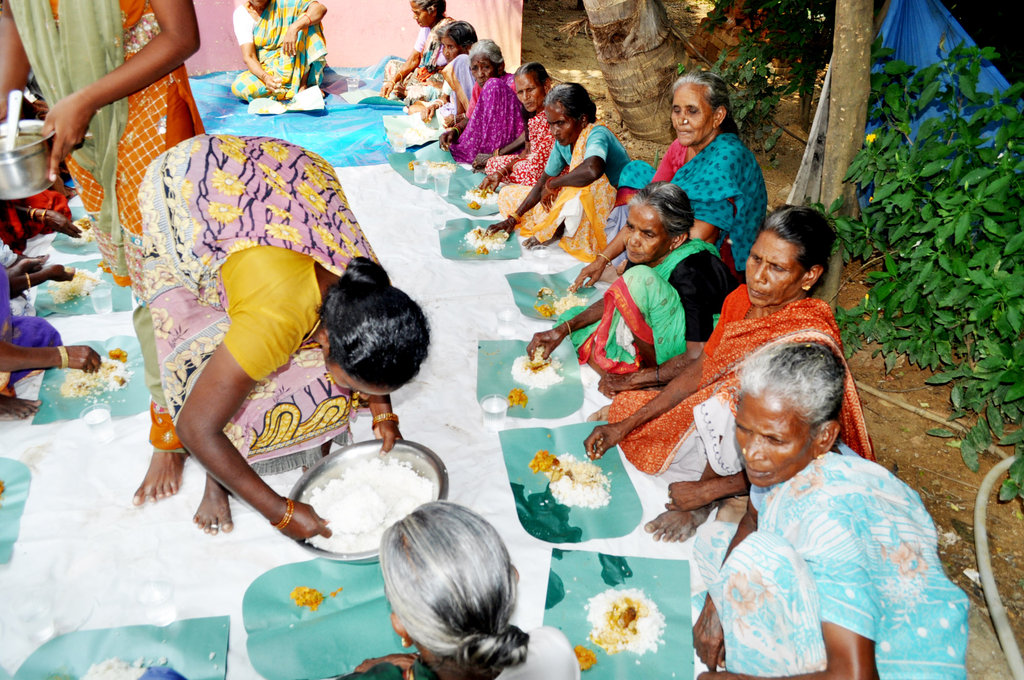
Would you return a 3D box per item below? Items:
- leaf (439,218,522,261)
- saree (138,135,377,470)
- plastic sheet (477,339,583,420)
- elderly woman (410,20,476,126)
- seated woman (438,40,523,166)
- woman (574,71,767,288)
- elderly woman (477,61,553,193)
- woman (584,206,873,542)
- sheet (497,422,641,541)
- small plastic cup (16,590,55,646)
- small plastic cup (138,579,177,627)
[{"bbox_3d":[-0.129,-0.420,3.088,0.343,0.020,0.388,1,30,2],"label":"leaf"},{"bbox_3d":[-0.539,-0.043,1.758,0.600,0.830,0.450,28,43,34],"label":"saree"},{"bbox_3d":[0.052,0.097,2.211,0.300,0.015,0.411,-1,30,-1],"label":"plastic sheet"},{"bbox_3d":[-0.360,-1.423,4.185,0.500,0.640,0.460,-10,32,-17],"label":"elderly woman"},{"bbox_3d":[-0.139,-1.159,3.703,0.500,0.635,0.430,-20,39,-28],"label":"seated woman"},{"bbox_3d":[0.593,-0.566,2.740,0.700,0.770,0.520,-15,38,-22],"label":"woman"},{"bbox_3d":[0.090,-0.940,3.390,0.500,0.610,0.480,-13,33,-21],"label":"elderly woman"},{"bbox_3d":[0.500,0.028,1.663,0.600,0.690,0.520,-12,32,-19],"label":"woman"},{"bbox_3d":[0.149,0.324,1.824,0.306,0.015,0.413,-5,31,-8],"label":"sheet"},{"bbox_3d":[-0.996,0.585,1.606,0.069,0.087,0.069,1,34,-1],"label":"small plastic cup"},{"bbox_3d":[-0.755,0.567,1.640,0.069,0.087,0.069,1,34,-1],"label":"small plastic cup"}]

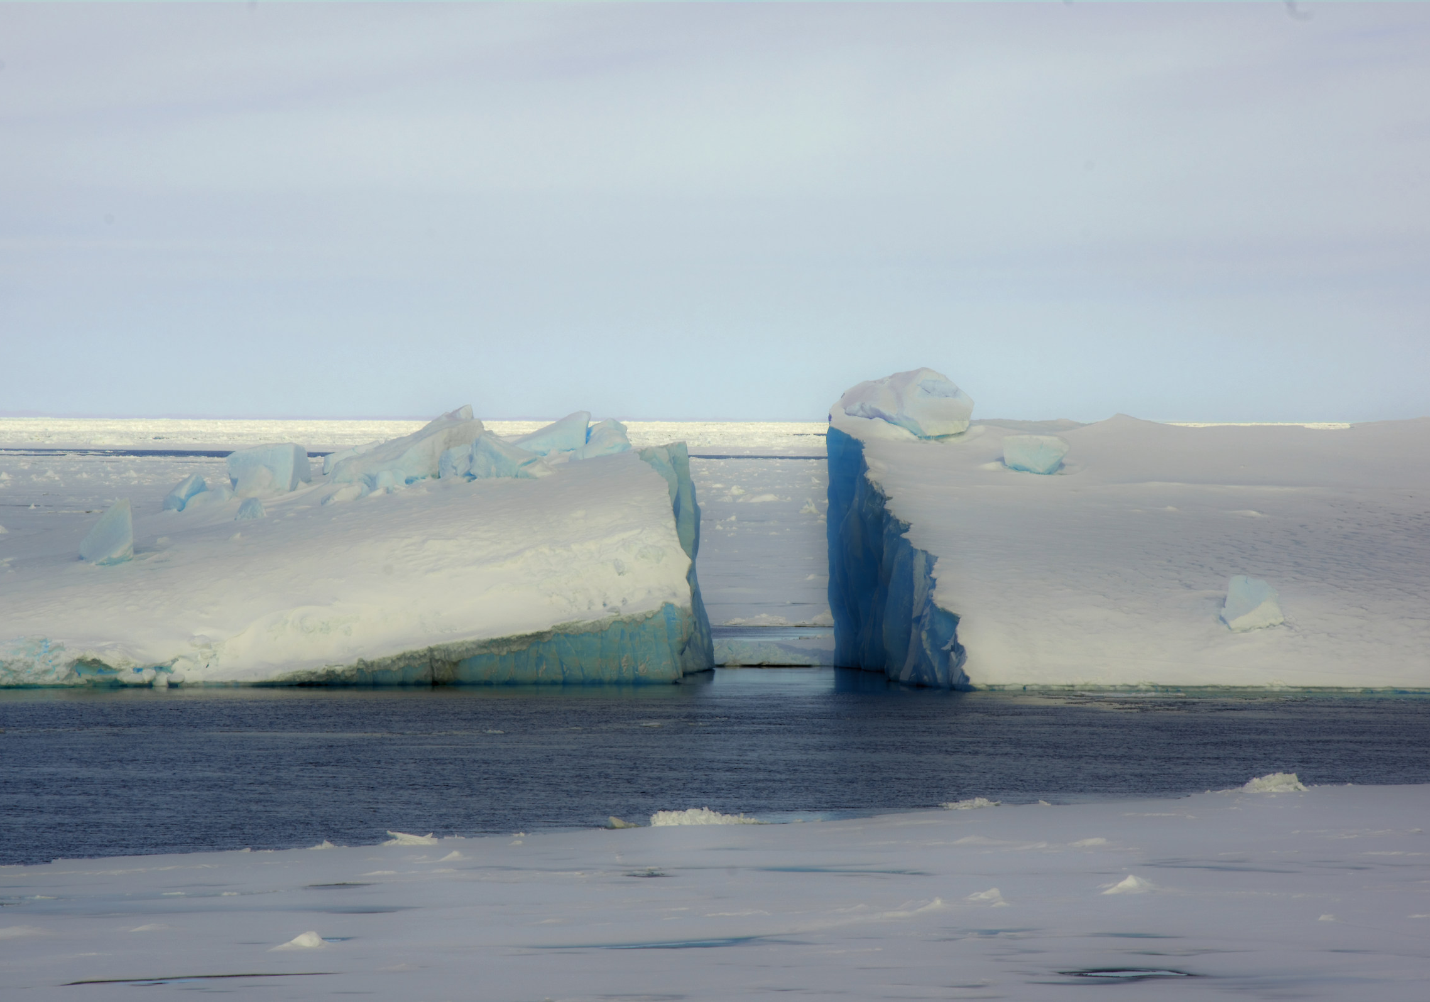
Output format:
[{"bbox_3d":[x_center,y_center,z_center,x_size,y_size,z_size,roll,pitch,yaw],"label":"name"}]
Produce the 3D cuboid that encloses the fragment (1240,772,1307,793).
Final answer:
[{"bbox_3d":[22.502,11.344,430.000,2.700,0.820,1.700,0,1,0],"label":"fragment"}]

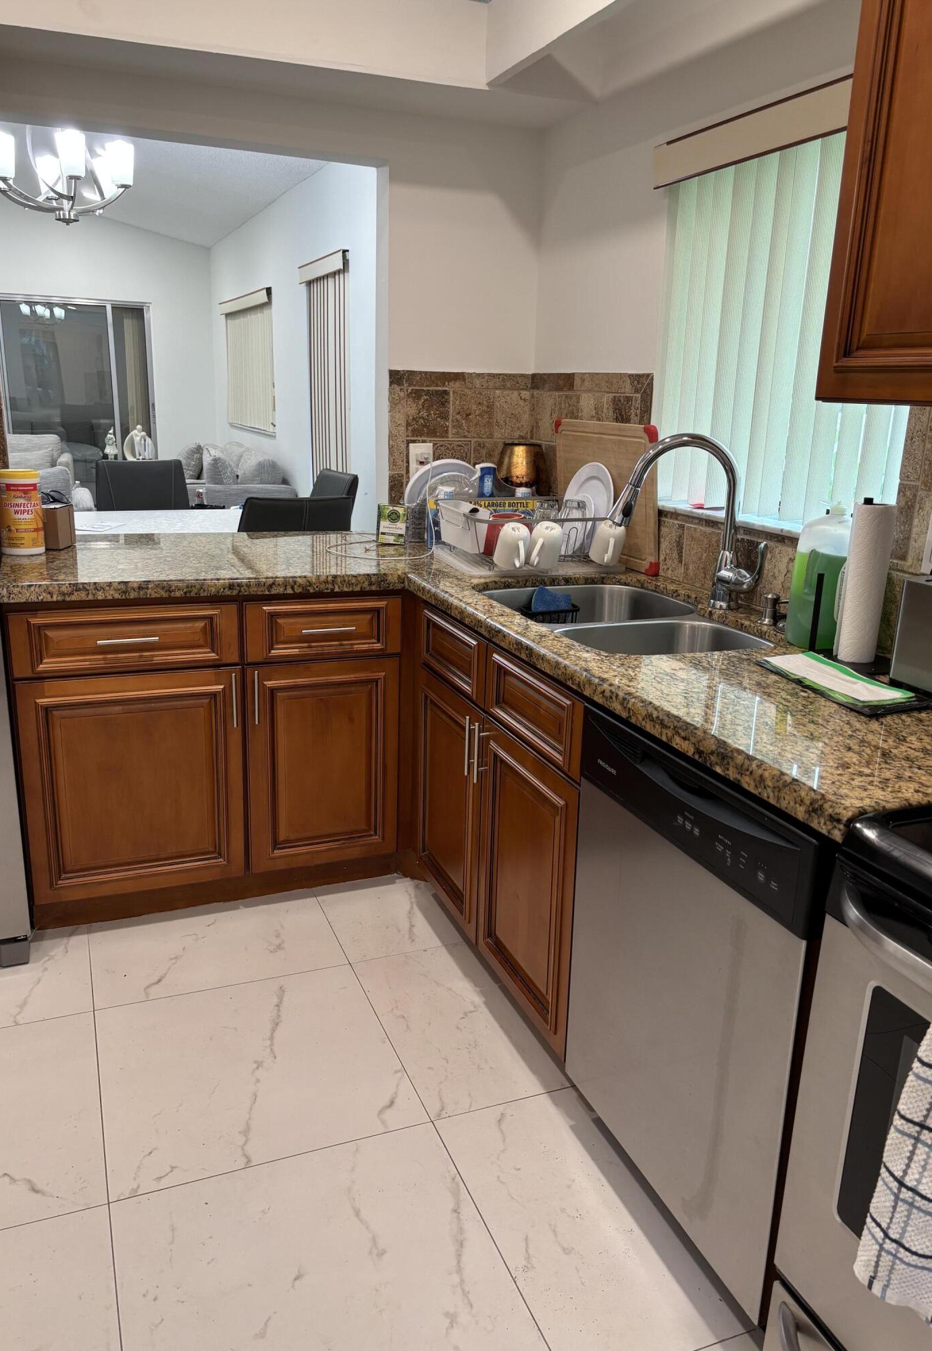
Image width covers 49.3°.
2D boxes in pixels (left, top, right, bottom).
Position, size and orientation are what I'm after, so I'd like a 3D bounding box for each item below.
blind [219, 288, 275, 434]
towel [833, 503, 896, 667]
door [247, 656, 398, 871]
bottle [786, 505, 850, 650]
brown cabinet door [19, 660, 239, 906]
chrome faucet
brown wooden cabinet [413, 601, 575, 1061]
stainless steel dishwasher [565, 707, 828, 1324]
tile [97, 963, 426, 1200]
[{"bbox_3d":[-1.660,-2.350,7.654,0.085,0.950,1.950,-5,17,-21],"label":"blind"},{"bbox_3d":[0.737,-0.168,1.859,0.077,0.280,0.077,2,16,0],"label":"towel"},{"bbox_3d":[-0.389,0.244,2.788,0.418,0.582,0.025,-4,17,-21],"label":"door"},{"bbox_3d":[0.723,-0.203,2.025,0.140,0.280,0.100,2,16,3],"label":"bottle"},{"bbox_3d":[-0.843,0.278,2.611,0.535,0.587,0.025,-4,17,-21],"label":"brown cabinet door"},{"bbox_3d":[0.498,-0.335,2.264,0.310,0.395,0.165,-1,16,-9],"label":"chrome faucet"},{"bbox_3d":[0.303,0.300,2.414,0.600,0.830,0.910,-5,17,-21],"label":"brown wooden cabinet"},{"bbox_3d":[0.585,0.485,1.733,0.600,0.785,0.605,-5,17,-21],"label":"stainless steel dishwasher"},{"bbox_3d":[-0.457,0.827,2.155,0.600,0.010,0.600,-5,17,-21],"label":"tile"}]

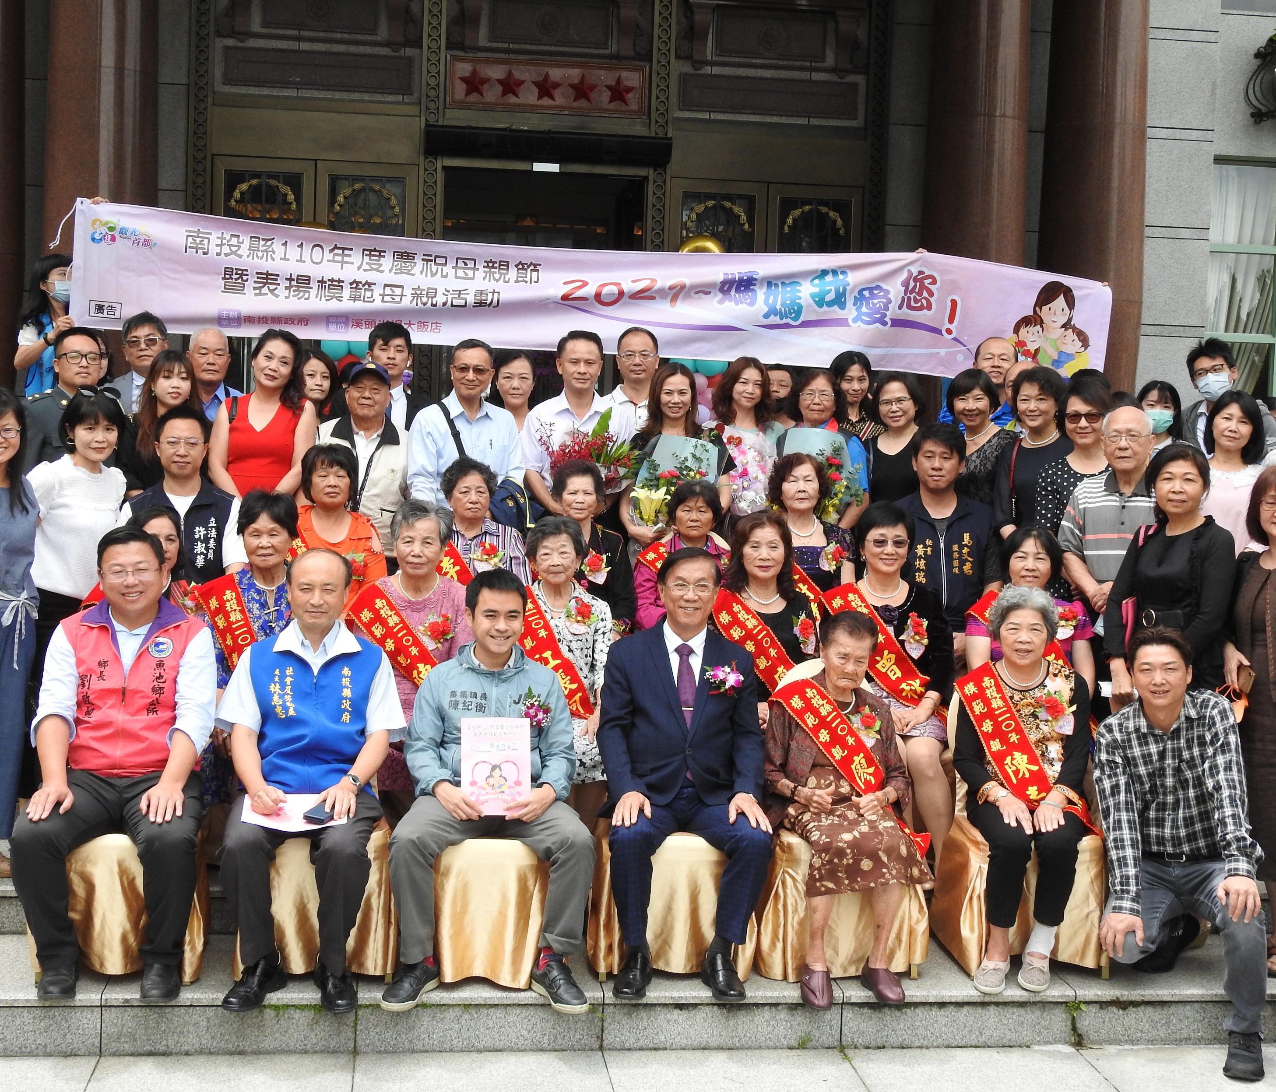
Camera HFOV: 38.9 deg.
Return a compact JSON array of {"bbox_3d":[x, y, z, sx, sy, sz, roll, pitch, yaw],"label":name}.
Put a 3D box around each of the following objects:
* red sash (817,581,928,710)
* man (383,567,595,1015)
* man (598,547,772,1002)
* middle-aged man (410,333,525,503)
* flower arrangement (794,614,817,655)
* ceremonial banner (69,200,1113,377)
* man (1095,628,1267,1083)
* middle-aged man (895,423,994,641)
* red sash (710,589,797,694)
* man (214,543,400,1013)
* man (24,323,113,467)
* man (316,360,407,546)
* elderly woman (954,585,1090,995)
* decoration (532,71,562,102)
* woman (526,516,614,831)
[{"bbox_3d":[0.863,0.360,6.549,0.400,0.460,0.240,2,3,0],"label":"red sash"},{"bbox_3d":[-0.456,0.692,5.554,0.600,1.240,0.800,1,3,-6],"label":"man"},{"bbox_3d":[0.132,0.670,5.652,0.520,1.295,0.740,2,3,-3],"label":"man"},{"bbox_3d":[-0.750,-0.097,7.921,0.500,1.620,0.320,1,3,-6],"label":"middle-aged man"},{"bbox_3d":[0.606,0.319,6.552,0.085,0.150,0.060,1,3,-6],"label":"flower arrangement"},{"bbox_3d":[-0.147,-1.211,8.840,5.080,0.590,0.150,3,2,-7],"label":"ceremonial banner"},{"bbox_3d":[1.636,0.892,5.601,0.520,1.274,0.760,2,3,5],"label":"man"},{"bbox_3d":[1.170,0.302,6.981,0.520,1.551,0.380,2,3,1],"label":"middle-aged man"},{"bbox_3d":[0.437,0.395,6.363,0.400,0.490,0.260,2,3,-3],"label":"red sash"},{"bbox_3d":[-0.972,0.655,5.422,0.560,1.267,0.730,1,3,-7],"label":"man"},{"bbox_3d":[-2.348,-0.084,7.489,0.500,1.639,0.320,1,3,-16],"label":"man"},{"bbox_3d":[-1.133,0.016,7.471,0.480,1.562,0.330,1,3,-7],"label":"man"},{"bbox_3d":[1.213,0.743,5.799,0.440,1.202,0.700,2,3,3],"label":"elderly woman"},{"bbox_3d":[-0.615,-3.109,12.220,0.205,0.200,0.030,1,3,-6],"label":"decoration"},{"bbox_3d":[-0.286,0.511,6.378,0.440,1.220,0.680,2,3,-5],"label":"woman"}]

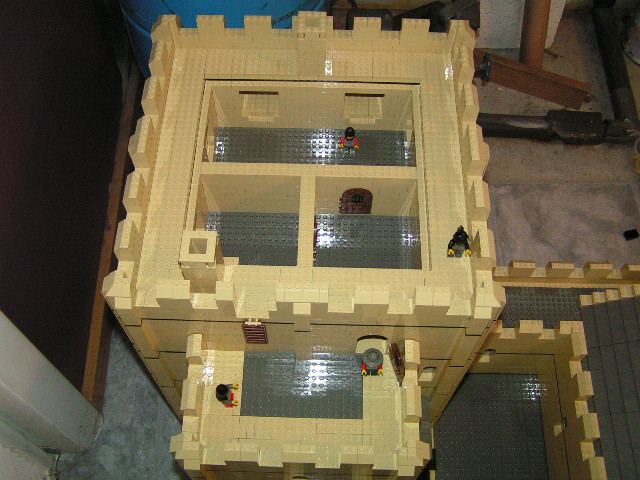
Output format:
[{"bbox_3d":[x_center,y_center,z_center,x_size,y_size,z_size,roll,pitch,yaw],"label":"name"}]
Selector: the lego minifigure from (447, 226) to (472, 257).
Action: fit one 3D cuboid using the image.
[{"bbox_3d":[0.140,0.004,0.699,0.023,0.047,0.016,1,61,1],"label":"lego minifigure"}]

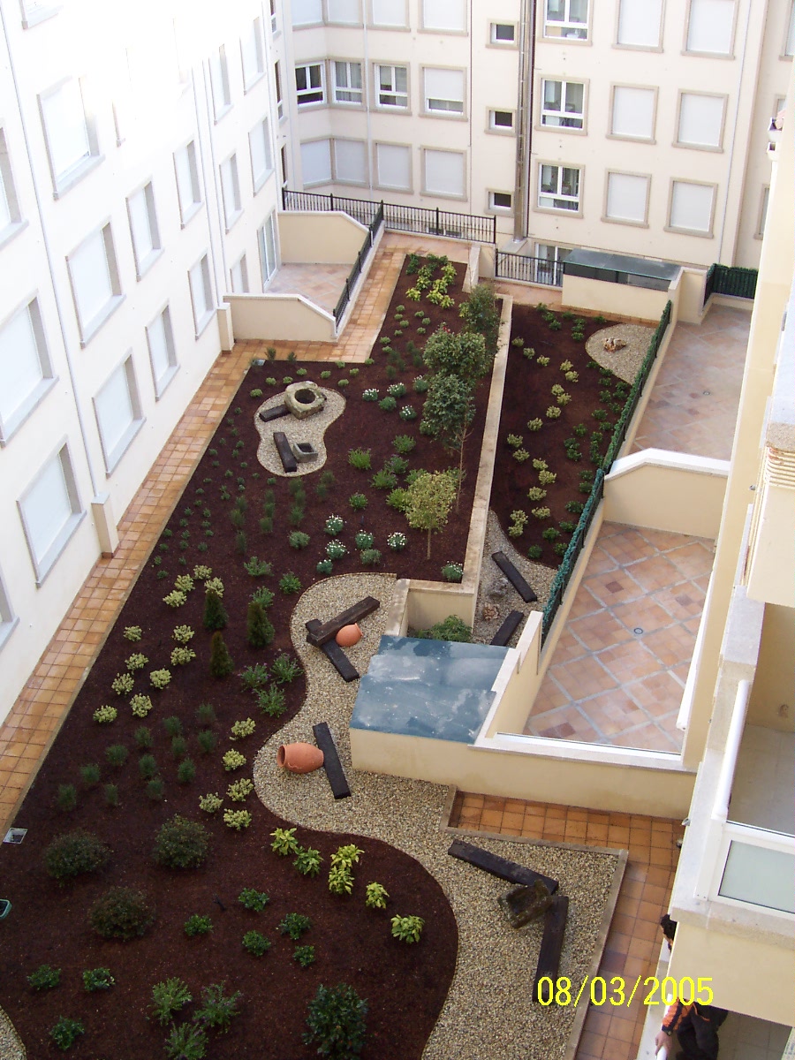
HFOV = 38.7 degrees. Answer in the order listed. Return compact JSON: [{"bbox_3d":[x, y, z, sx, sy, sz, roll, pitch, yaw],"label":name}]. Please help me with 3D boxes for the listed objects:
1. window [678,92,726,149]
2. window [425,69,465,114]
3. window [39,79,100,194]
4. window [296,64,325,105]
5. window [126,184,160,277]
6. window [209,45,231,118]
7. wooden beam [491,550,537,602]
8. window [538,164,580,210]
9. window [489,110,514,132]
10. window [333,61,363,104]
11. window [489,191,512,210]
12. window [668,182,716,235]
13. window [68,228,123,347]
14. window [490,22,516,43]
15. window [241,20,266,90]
[{"bbox_3d":[9.544,-12.894,35.691,1.370,1.612,0.150,15,38,23],"label":"window"},{"bbox_3d":[1.653,-15.111,38.994,1.504,1.513,0.170,17,38,26],"label":"window"},{"bbox_3d":[-5.918,-7.180,20.274,0.170,1.602,2.244,2,34,6],"label":"window"},{"bbox_3d":[-3.194,-16.021,40.740,1.159,1.481,0.150,-17,37,-21],"label":"window"},{"bbox_3d":[-5.406,-6.415,24.205,0.150,1.642,1.552,3,35,7],"label":"window"},{"bbox_3d":[-4.493,-11.253,28.530,0.160,1.568,1.408,3,35,7],"label":"window"},{"bbox_3d":[2.393,0.957,23.287,0.235,0.130,1.630,-13,36,-16],"label":"wooden beam"},{"bbox_3d":[5.591,-11.745,38.835,1.491,1.531,0.170,17,38,26],"label":"window"},{"bbox_3d":[3.576,-14.000,38.738,0.882,0.574,0.150,15,38,23],"label":"window"},{"bbox_3d":[-1.751,-16.025,40.587,1.265,1.476,0.170,17,38,26],"label":"window"},{"bbox_3d":[3.716,-11.670,40.129,0.858,0.631,0.170,17,38,26],"label":"window"},{"bbox_3d":[9.674,-10.614,37.259,1.357,1.592,0.150,15,38,23],"label":"window"},{"bbox_3d":[-5.757,-4.727,21.569,0.160,1.568,2.112,3,35,7],"label":"window"},{"bbox_3d":[3.442,-16.128,36.703,0.896,0.624,0.160,15,38,23],"label":"window"},{"bbox_3d":[-4.008,-13.274,31.580,0.150,1.622,2.166,3,35,7],"label":"window"}]

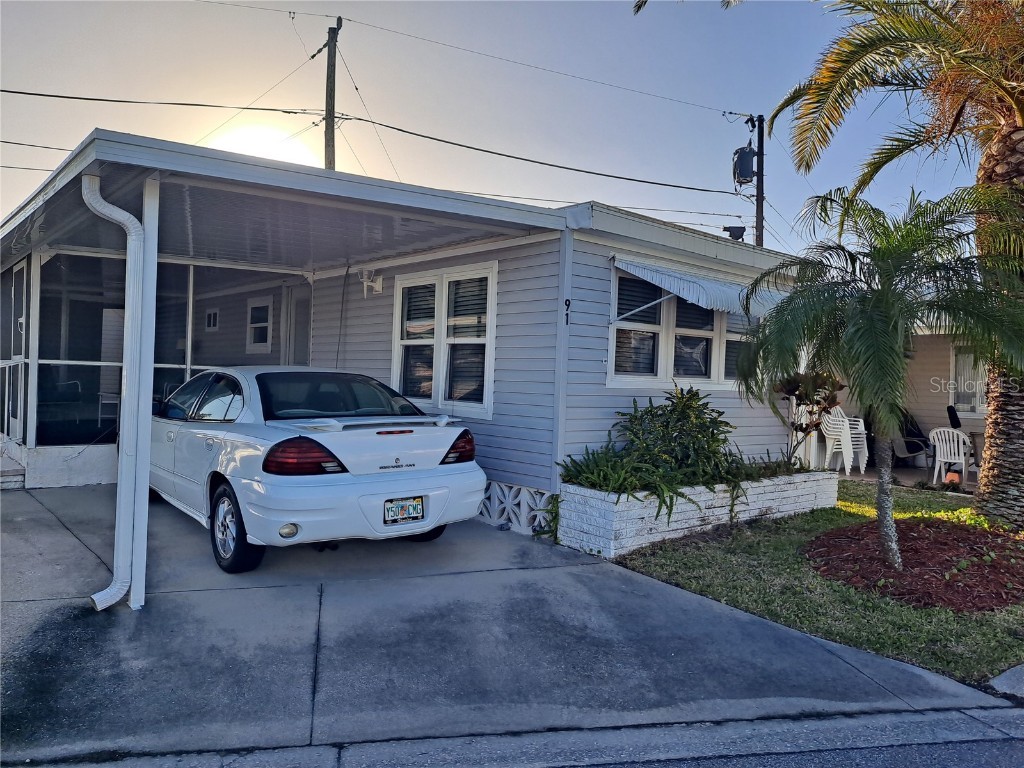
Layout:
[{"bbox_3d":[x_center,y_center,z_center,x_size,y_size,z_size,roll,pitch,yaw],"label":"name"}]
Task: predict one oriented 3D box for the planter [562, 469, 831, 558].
[{"bbox_3d":[1.942,1.129,7.057,3.560,0.489,0.606,2,0,-40],"label":"planter"}]

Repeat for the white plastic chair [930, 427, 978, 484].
[{"bbox_3d":[6.236,1.020,10.457,0.570,0.810,0.560,3,1,43],"label":"white plastic chair"}]

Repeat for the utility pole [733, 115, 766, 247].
[{"bbox_3d":[6.490,-2.927,19.771,0.750,8.800,0.450,1,0,-23],"label":"utility pole"}]

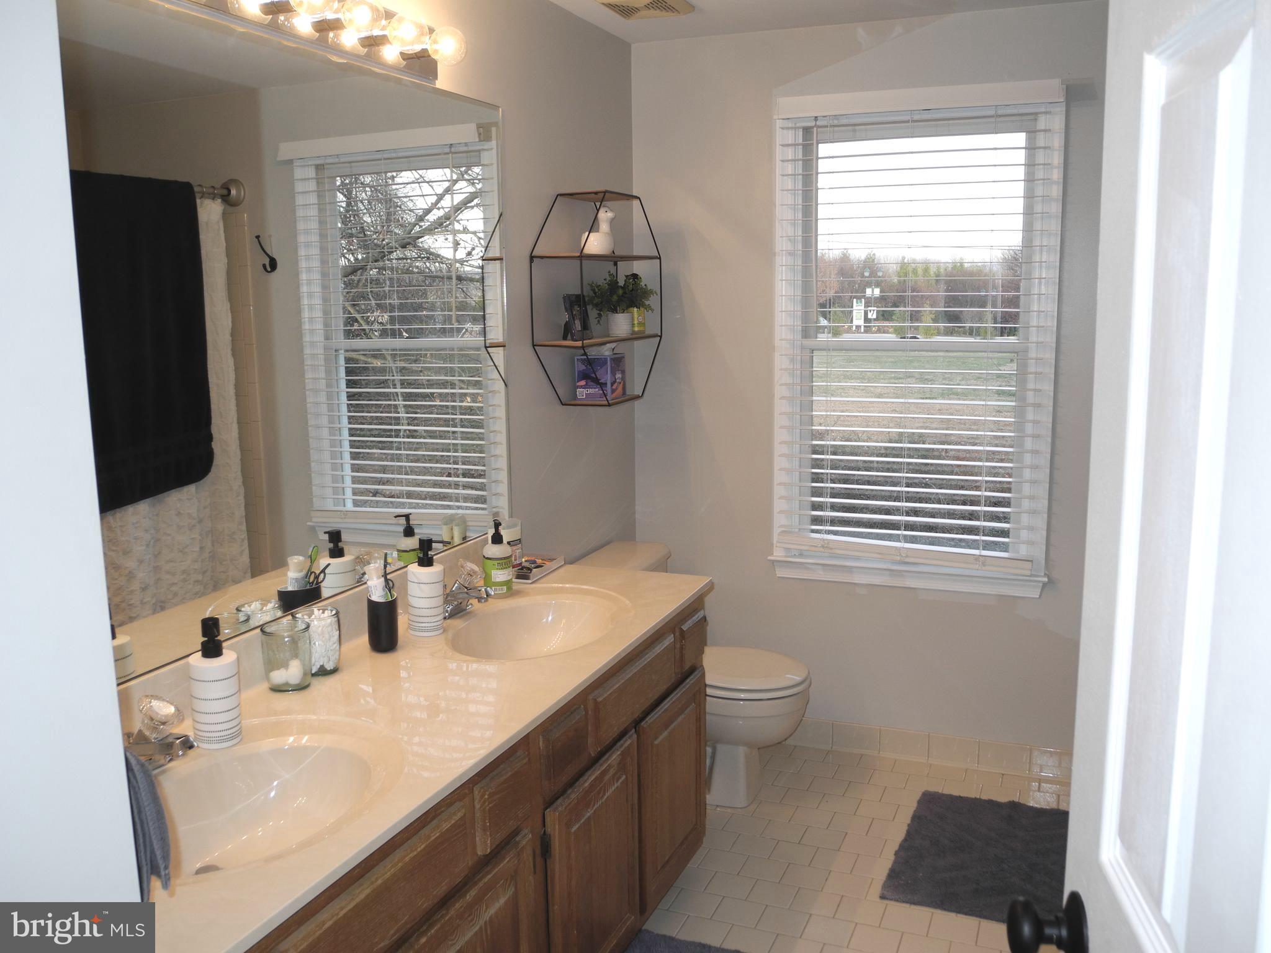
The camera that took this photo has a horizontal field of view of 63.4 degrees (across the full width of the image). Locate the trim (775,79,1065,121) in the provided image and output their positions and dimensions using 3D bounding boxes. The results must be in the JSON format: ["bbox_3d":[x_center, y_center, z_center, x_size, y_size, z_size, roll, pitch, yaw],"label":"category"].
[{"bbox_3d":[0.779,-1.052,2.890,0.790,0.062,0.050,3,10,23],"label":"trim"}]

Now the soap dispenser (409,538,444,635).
[{"bbox_3d":[-0.437,0.229,2.176,0.083,0.204,0.075,-1,9,0],"label":"soap dispenser"}]

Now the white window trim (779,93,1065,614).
[{"bbox_3d":[0.805,-0.370,3.054,0.830,1.410,0.060,3,10,23],"label":"white window trim"}]

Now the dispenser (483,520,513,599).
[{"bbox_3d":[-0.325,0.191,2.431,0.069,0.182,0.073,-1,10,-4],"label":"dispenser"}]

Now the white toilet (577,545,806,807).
[{"bbox_3d":[0.190,0.608,3.110,0.701,0.701,0.480,3,10,23],"label":"white toilet"}]

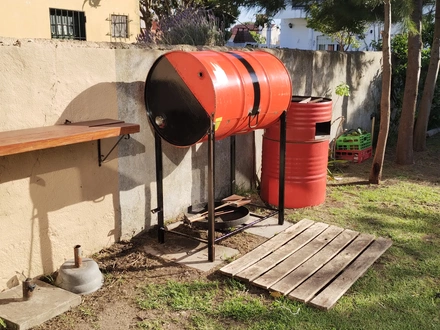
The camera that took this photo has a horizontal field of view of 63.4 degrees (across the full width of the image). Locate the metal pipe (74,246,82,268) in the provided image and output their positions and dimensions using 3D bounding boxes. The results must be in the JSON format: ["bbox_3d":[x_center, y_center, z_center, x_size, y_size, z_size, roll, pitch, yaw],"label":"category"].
[{"bbox_3d":[-0.795,0.508,1.978,0.042,0.135,0.042,-1,13,0],"label":"metal pipe"}]

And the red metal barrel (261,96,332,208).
[{"bbox_3d":[0.676,-0.133,3.200,0.585,0.892,0.585,0,15,0],"label":"red metal barrel"}]

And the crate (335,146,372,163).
[{"bbox_3d":[1.868,-0.170,4.922,0.330,0.175,0.450,10,17,39],"label":"crate"}]

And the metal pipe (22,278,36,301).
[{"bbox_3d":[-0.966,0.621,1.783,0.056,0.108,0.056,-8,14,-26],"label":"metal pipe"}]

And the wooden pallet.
[{"bbox_3d":[0.584,0.577,2.216,0.619,0.055,0.983,10,17,39],"label":"wooden pallet"}]

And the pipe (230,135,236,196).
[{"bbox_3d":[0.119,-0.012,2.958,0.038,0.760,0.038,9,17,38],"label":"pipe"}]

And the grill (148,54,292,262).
[{"bbox_3d":[0.041,-0.127,2.520,0.610,1.301,0.890,9,17,38],"label":"grill"}]

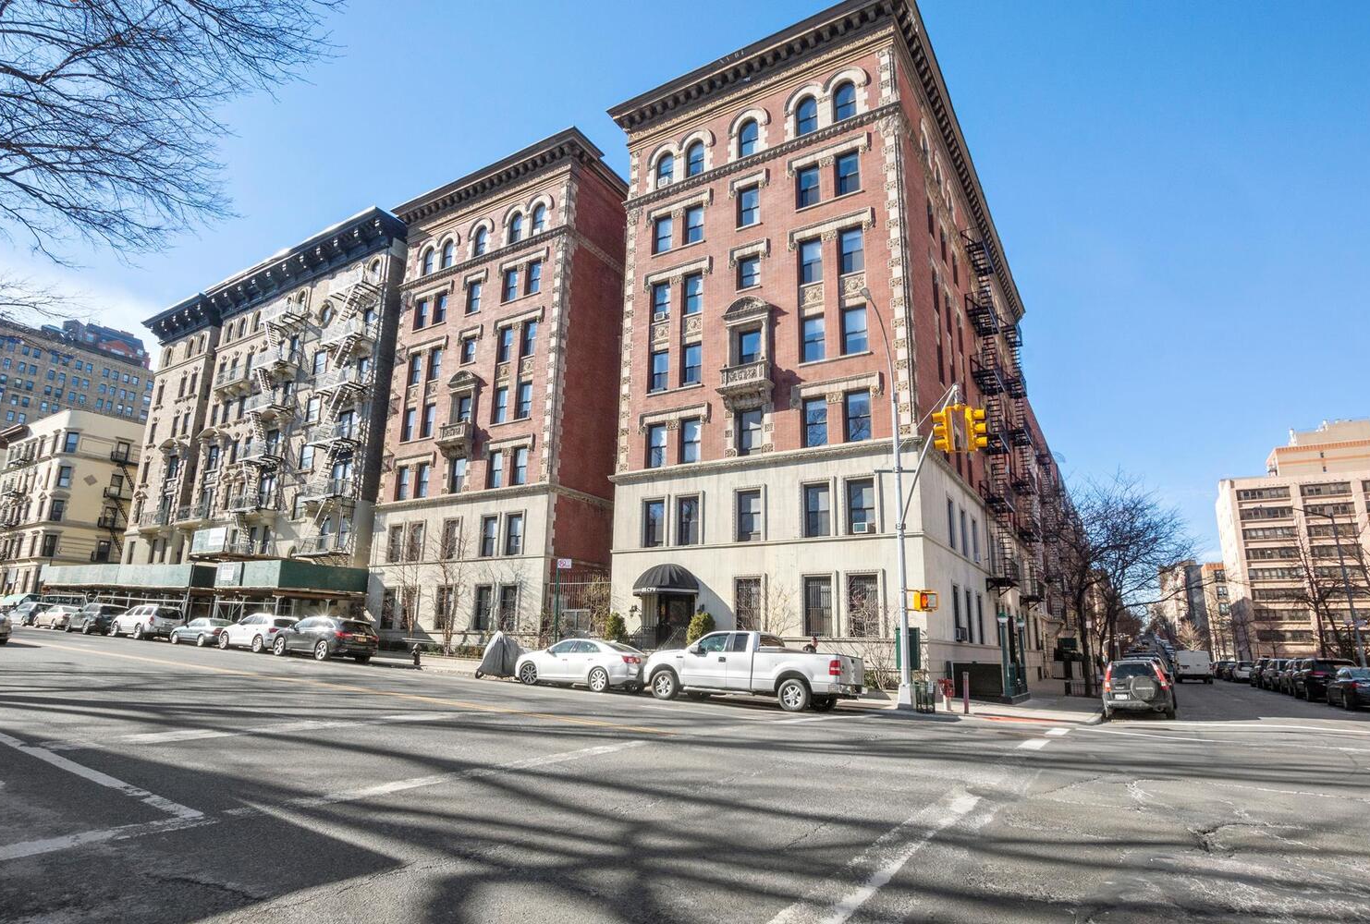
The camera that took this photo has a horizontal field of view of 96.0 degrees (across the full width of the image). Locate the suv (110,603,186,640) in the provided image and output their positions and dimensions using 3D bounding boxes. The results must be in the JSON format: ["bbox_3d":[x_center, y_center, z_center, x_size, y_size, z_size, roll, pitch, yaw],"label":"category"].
[{"bbox_3d":[-30.395,9.086,34.949,4.750,1.800,1.860,-6,-18,28],"label":"suv"}]

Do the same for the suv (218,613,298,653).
[{"bbox_3d":[-19.534,7.940,28.683,4.650,1.640,1.900,-6,-18,28],"label":"suv"}]

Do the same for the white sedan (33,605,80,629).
[{"bbox_3d":[-40.179,10.105,40.017,4.700,1.460,1.800,-6,-18,28],"label":"white sedan"}]

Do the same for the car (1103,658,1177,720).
[{"bbox_3d":[14.349,7.116,19.505,1.790,1.680,4.550,-9,-19,35],"label":"car"}]

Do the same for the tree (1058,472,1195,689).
[{"bbox_3d":[20.667,5.572,28.900,5.354,10.058,5.354,-8,-15,34],"label":"tree"}]

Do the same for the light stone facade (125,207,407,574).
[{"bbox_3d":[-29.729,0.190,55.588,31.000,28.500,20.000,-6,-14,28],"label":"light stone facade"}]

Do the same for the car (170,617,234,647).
[{"bbox_3d":[-25.840,9.176,33.445,4.550,1.430,1.770,-6,-14,28],"label":"car"}]

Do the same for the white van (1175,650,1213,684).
[{"bbox_3d":[35.270,14.257,42.834,1.840,1.880,4.750,-8,-16,35],"label":"white van"}]

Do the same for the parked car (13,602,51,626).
[{"bbox_3d":[-48.035,11.340,45.557,4.400,1.570,1.760,-6,-14,28],"label":"parked car"}]

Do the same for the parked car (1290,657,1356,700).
[{"bbox_3d":[29.735,10.154,28.714,1.930,1.760,4.800,-8,-16,35],"label":"parked car"}]

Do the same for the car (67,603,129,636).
[{"bbox_3d":[-37.797,10.136,39.648,4.650,1.680,1.860,-6,-14,28],"label":"car"}]

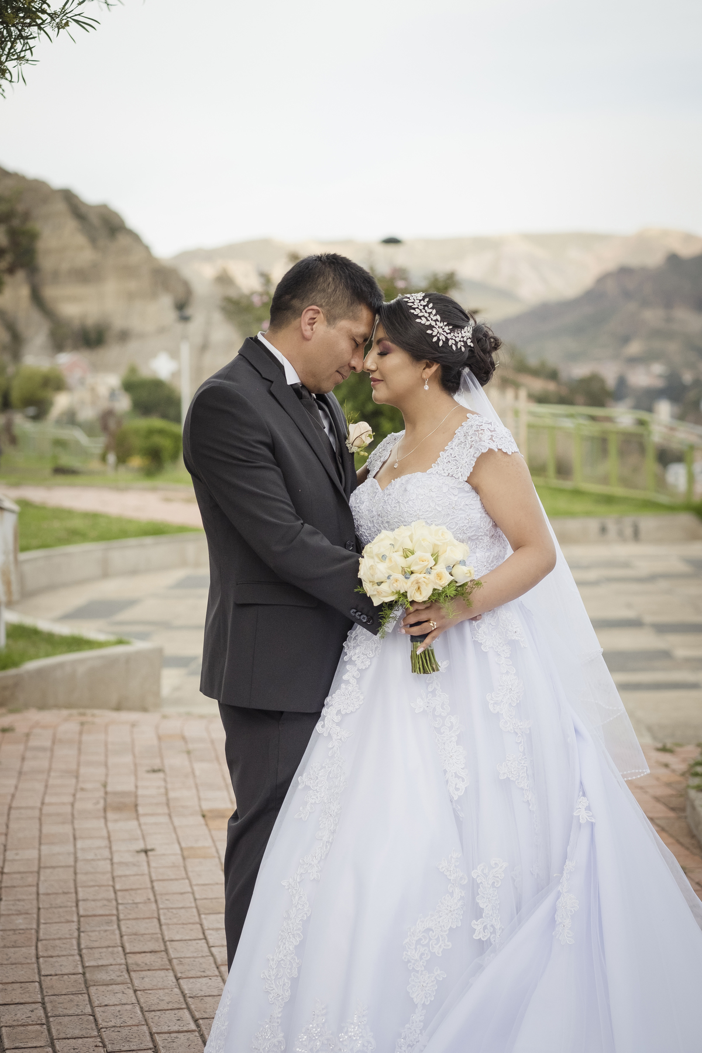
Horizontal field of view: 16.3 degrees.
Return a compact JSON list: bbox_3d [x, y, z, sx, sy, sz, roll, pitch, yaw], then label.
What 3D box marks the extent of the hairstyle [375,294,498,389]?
[{"bbox_3d":[0.176,-0.370,4.950,0.250,0.205,0.180,-1,3,-12],"label":"hairstyle"}]

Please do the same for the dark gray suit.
[{"bbox_3d":[-0.134,0.341,5.000,0.450,1.450,0.530,2,3,32],"label":"dark gray suit"}]

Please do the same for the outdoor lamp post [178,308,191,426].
[{"bbox_3d":[-2.910,-2.412,43.000,0.230,2.850,0.230,0,2,0],"label":"outdoor lamp post"}]

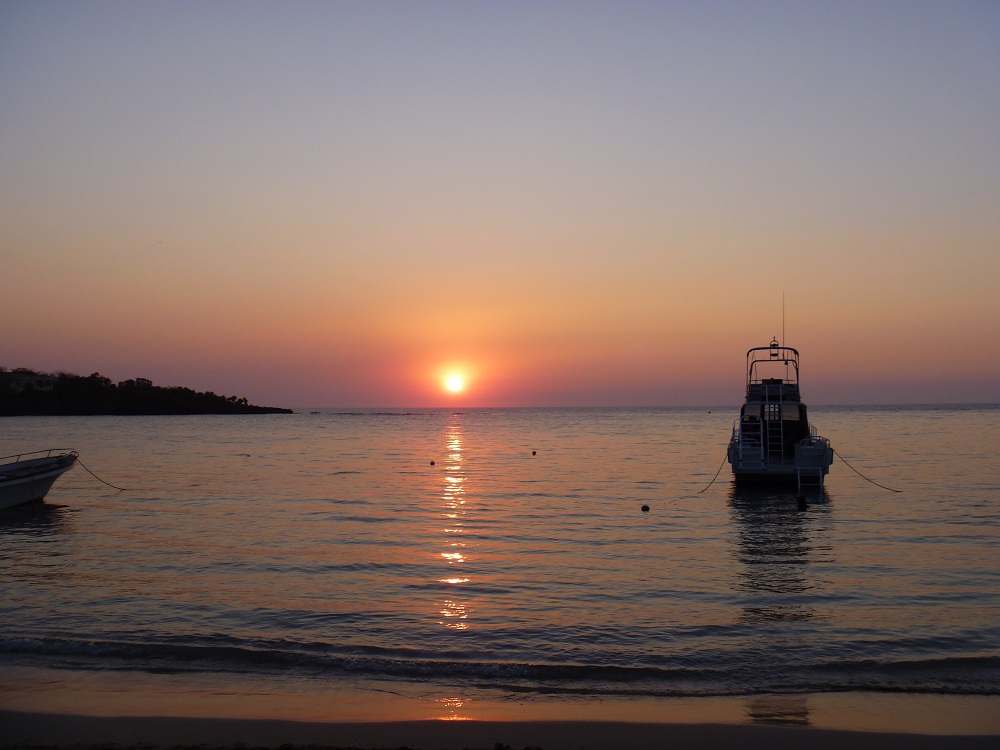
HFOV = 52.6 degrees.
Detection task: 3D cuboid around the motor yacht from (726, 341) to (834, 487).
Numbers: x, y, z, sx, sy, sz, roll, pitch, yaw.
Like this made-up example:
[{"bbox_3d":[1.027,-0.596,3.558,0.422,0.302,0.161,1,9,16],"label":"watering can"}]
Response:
[{"bbox_3d":[9.690,1.273,36.219,3.350,5.050,9.200,-1,-2,11],"label":"motor yacht"}]

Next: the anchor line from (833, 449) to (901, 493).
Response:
[{"bbox_3d":[11.087,2.878,30.610,0.080,1.073,2.932,0,-2,-20],"label":"anchor line"}]

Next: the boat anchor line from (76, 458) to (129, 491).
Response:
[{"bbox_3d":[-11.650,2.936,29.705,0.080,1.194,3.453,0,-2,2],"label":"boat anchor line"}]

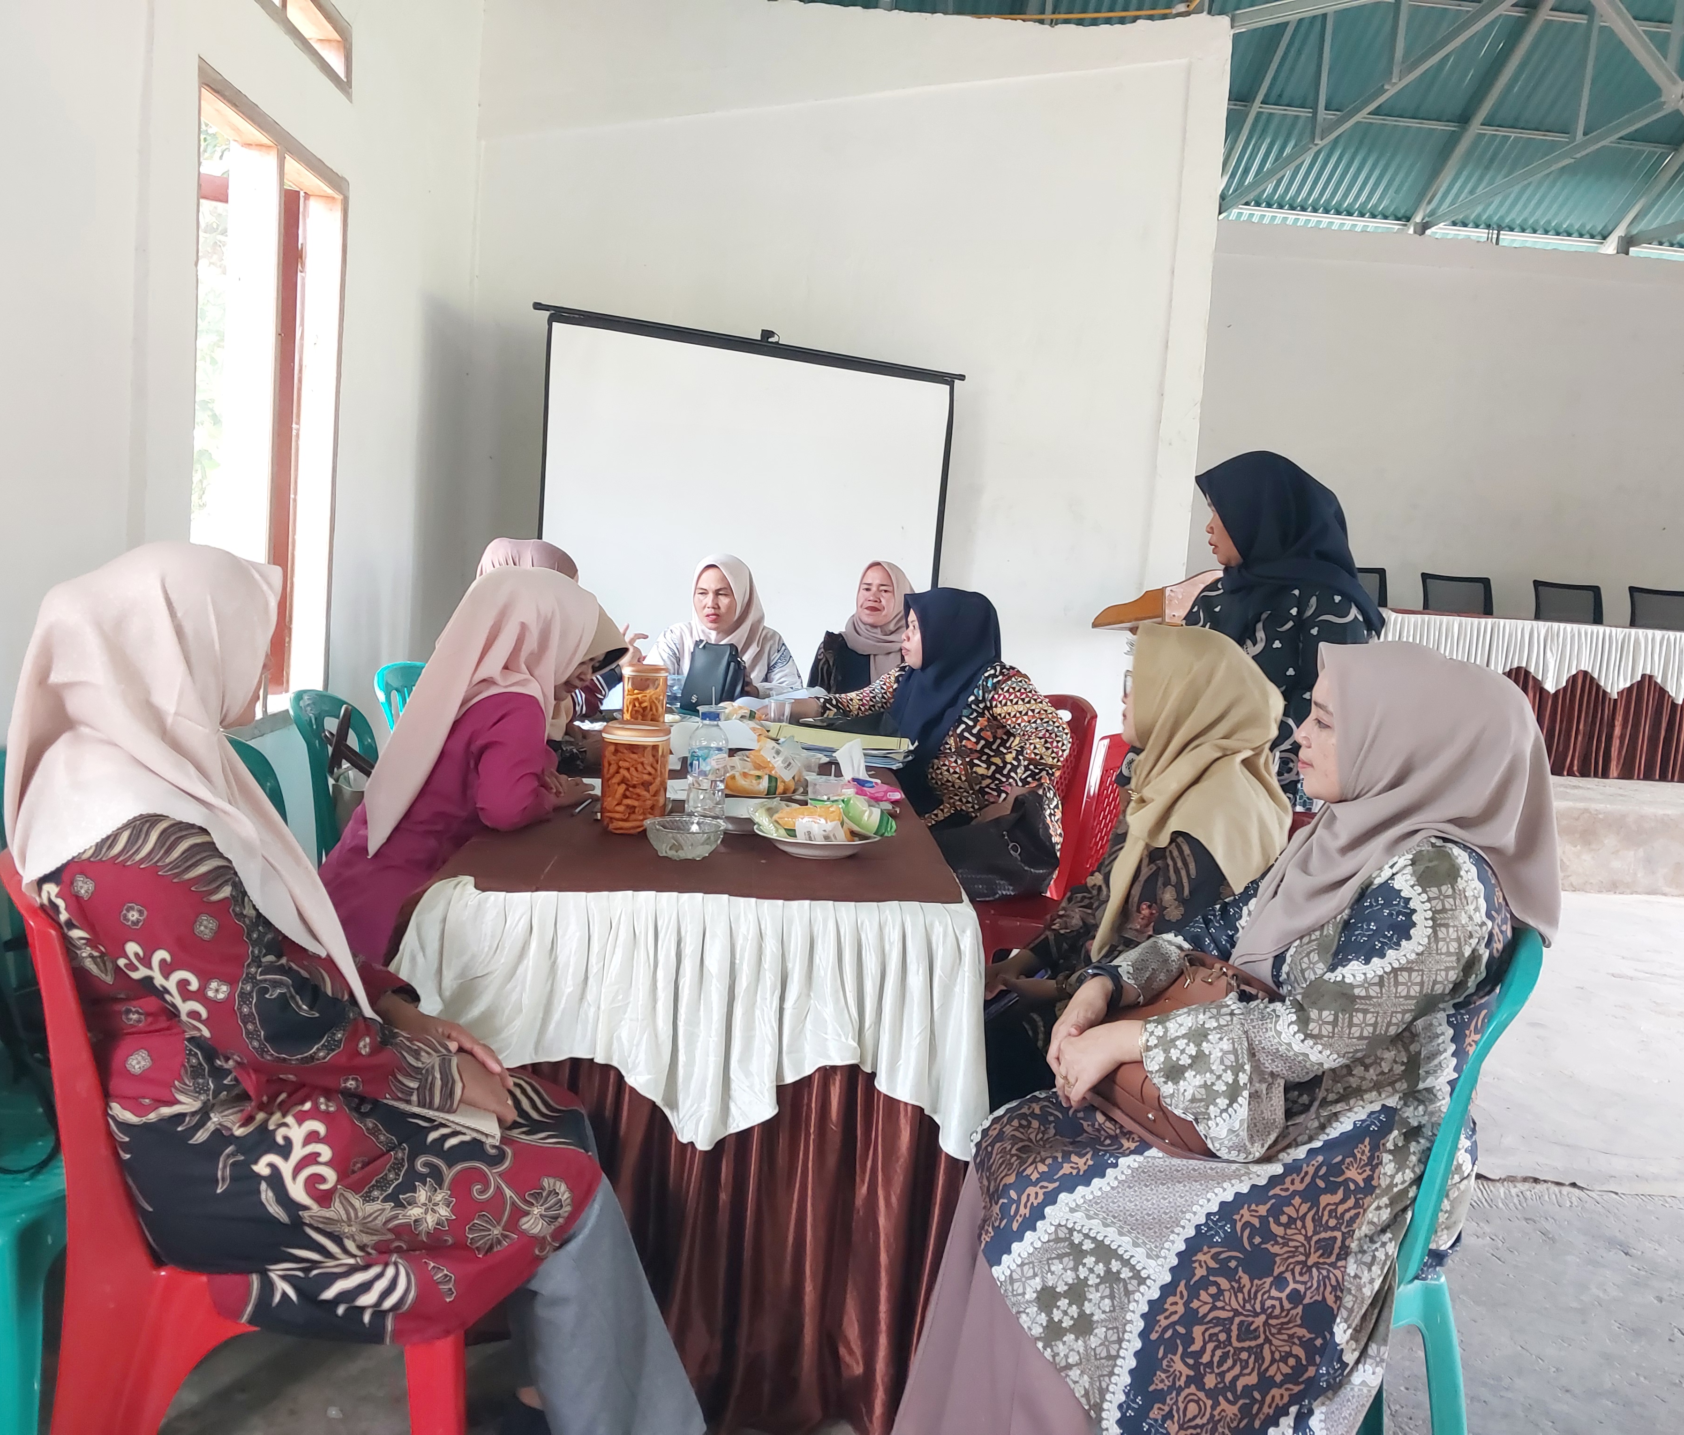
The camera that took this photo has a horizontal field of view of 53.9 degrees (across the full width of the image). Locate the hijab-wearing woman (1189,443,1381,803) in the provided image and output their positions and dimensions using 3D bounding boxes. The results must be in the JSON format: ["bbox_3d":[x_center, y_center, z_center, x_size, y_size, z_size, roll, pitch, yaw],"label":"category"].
[{"bbox_3d":[0.869,0.201,3.530,0.340,1.530,0.440,3,6,-12],"label":"hijab-wearing woman"}]

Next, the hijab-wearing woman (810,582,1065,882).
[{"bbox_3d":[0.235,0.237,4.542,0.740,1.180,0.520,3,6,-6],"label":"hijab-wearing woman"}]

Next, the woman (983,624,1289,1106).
[{"bbox_3d":[0.535,0.397,3.149,0.660,1.170,0.500,4,6,4],"label":"woman"}]

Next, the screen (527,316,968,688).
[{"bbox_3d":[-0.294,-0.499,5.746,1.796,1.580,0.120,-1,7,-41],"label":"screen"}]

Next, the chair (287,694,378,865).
[{"bbox_3d":[-1.058,0.377,3.961,0.500,0.840,0.460,5,6,16],"label":"chair"}]

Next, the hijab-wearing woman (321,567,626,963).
[{"bbox_3d":[-0.662,0.306,3.148,0.660,1.190,0.520,4,6,-2],"label":"hijab-wearing woman"}]

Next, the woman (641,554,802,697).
[{"bbox_3d":[-0.379,0.118,5.087,0.500,1.230,0.680,4,6,2],"label":"woman"}]

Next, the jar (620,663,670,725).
[{"bbox_3d":[-0.499,-0.028,4.170,0.118,0.180,0.118,4,6,0],"label":"jar"}]

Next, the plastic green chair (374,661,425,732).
[{"bbox_3d":[-1.091,0.277,4.976,0.500,0.840,0.460,7,6,28],"label":"plastic green chair"}]

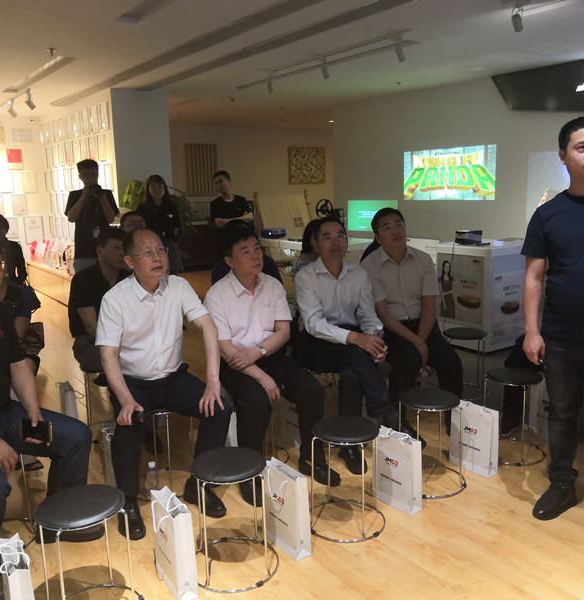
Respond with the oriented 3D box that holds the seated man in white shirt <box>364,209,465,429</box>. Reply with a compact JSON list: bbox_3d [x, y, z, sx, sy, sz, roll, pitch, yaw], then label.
[{"bbox_3d":[0.761,0.122,3.707,0.490,1.320,0.800,-6,11,-19],"label":"seated man in white shirt"}]

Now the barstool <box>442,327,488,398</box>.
[{"bbox_3d":[1.216,0.442,4.397,0.362,0.450,0.362,-2,11,0],"label":"barstool"}]

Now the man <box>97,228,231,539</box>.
[{"bbox_3d":[-0.588,0.310,2.994,0.580,1.300,0.690,-7,12,-25],"label":"man"}]

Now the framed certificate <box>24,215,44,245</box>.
[{"bbox_3d":[-4.178,-1.128,10.117,0.287,0.434,0.025,-9,13,-34],"label":"framed certificate"}]

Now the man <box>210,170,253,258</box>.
[{"bbox_3d":[-0.667,-0.611,7.031,0.490,1.670,0.340,-1,11,5],"label":"man"}]

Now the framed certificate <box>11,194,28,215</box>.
[{"bbox_3d":[-4.331,-1.505,9.940,0.220,0.315,0.025,-9,13,-34],"label":"framed certificate"}]

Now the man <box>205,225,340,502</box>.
[{"bbox_3d":[-0.117,0.289,3.224,0.540,1.310,0.700,-8,13,-29],"label":"man"}]

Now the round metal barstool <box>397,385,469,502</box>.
[{"bbox_3d":[0.681,0.683,3.082,0.350,0.455,0.350,-2,11,0],"label":"round metal barstool"}]

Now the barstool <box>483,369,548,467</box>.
[{"bbox_3d":[1.224,0.637,3.461,0.360,0.450,0.360,-2,11,0],"label":"barstool"}]

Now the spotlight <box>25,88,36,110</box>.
[{"bbox_3d":[-2.710,-2.066,6.457,0.120,0.225,0.075,-9,13,-33],"label":"spotlight"}]

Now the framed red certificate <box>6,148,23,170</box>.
[{"bbox_3d":[-4.353,-2.202,9.813,0.225,0.316,0.025,-9,13,-34],"label":"framed red certificate"}]

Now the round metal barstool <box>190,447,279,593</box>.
[{"bbox_3d":[-0.240,0.856,2.493,0.362,0.450,0.362,-2,11,0],"label":"round metal barstool"}]

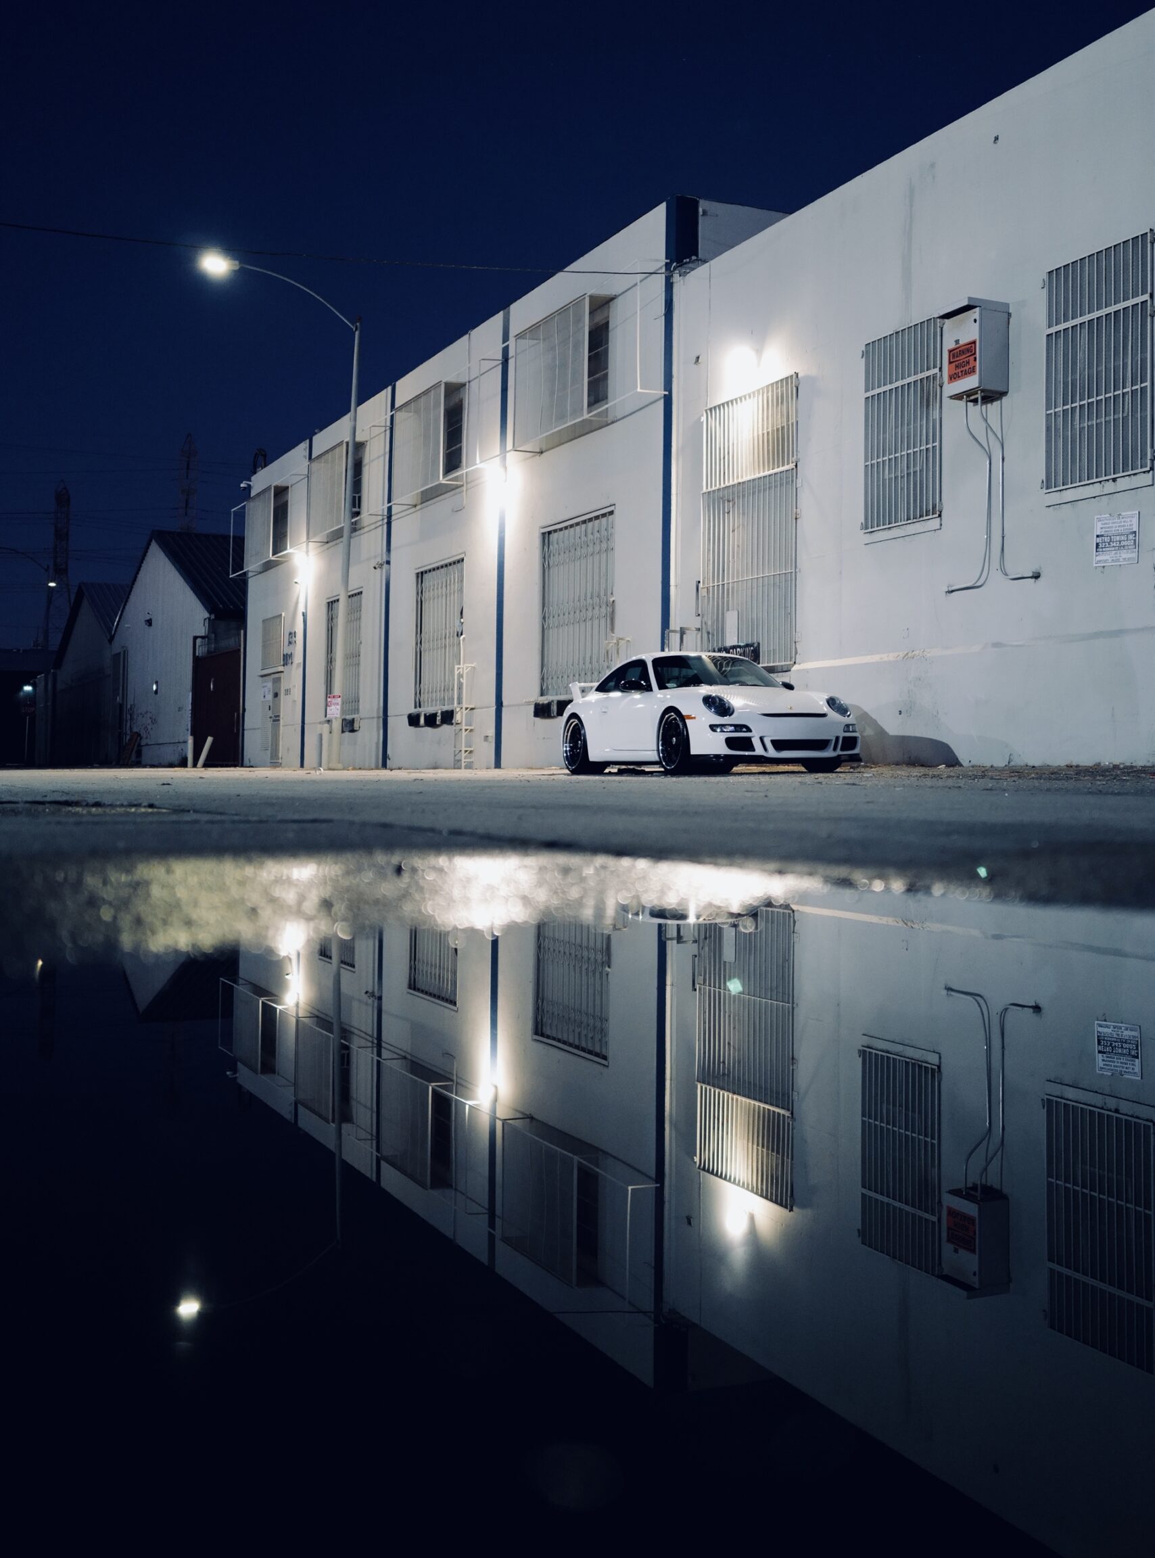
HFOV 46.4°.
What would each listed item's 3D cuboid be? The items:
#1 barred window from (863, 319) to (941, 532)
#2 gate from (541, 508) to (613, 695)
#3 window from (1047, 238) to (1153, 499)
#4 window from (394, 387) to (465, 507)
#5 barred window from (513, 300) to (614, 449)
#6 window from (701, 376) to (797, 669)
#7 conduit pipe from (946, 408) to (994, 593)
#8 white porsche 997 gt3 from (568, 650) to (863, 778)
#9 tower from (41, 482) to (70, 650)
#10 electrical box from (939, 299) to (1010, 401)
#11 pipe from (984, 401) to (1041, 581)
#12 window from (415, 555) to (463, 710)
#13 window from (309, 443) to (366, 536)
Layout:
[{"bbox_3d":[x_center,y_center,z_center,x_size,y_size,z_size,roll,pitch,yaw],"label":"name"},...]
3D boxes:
[{"bbox_3d":[3.472,-3.747,14.374,0.080,2.071,1.142,1,0,-30],"label":"barred window"},{"bbox_3d":[-0.006,-2.715,21.132,0.120,2.700,2.330,1,0,-30],"label":"gate"},{"bbox_3d":[4.833,-3.857,12.570,0.100,2.170,1.200,1,0,-30],"label":"window"},{"bbox_3d":[-2.766,-6.182,25.048,0.475,1.767,2.319,1,0,-30],"label":"window"},{"bbox_3d":[-0.214,-6.105,20.538,0.475,1.787,2.332,1,0,-30],"label":"barred window"},{"bbox_3d":[2.129,-3.057,16.730,0.080,3.480,1.927,1,0,-30],"label":"window"},{"bbox_3d":[3.819,-2.786,13.506,0.310,1.787,0.596,1,0,-30],"label":"conduit pipe"},{"bbox_3d":[1.200,-0.683,14.200,1.820,1.280,4.450,1,0,-22],"label":"white porsche 997 gt3"},{"bbox_3d":[-78.553,-23.160,205.000,8.500,44.000,9.000,1,0,-23],"label":"tower"},{"bbox_3d":[3.987,-4.304,13.560,0.530,0.890,0.470,1,0,-30],"label":"electrical box"},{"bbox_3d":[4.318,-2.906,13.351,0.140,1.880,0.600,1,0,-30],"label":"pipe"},{"bbox_3d":[-2.597,-2.684,25.274,0.120,2.657,2.202,1,0,-30],"label":"window"},{"bbox_3d":[-5.315,-6.353,29.981,0.500,1.870,2.350,1,0,-30],"label":"window"}]

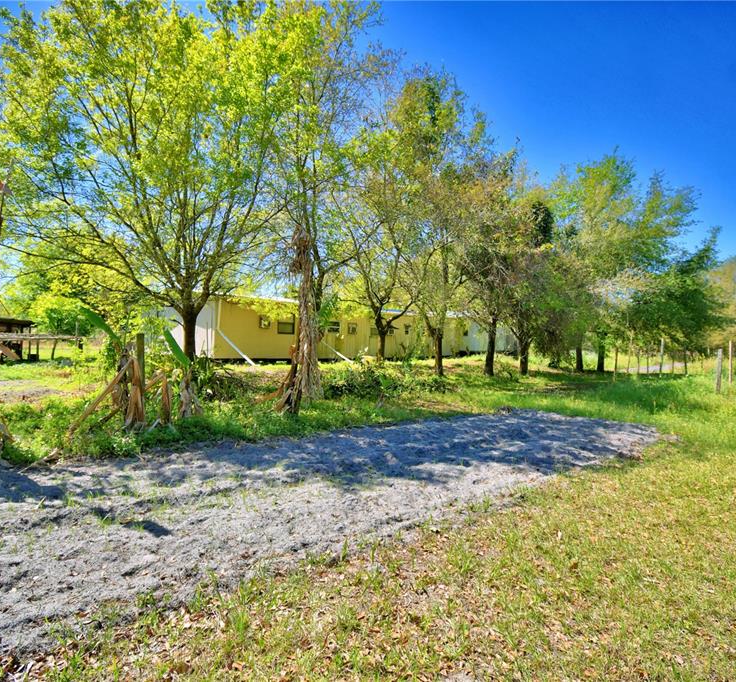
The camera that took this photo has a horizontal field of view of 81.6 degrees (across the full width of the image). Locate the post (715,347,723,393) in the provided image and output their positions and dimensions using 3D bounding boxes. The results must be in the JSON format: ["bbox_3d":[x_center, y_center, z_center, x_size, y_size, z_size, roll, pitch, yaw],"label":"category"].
[{"bbox_3d":[10.549,0.936,12.800,0.105,1.400,0.105,2,-1,39],"label":"post"}]

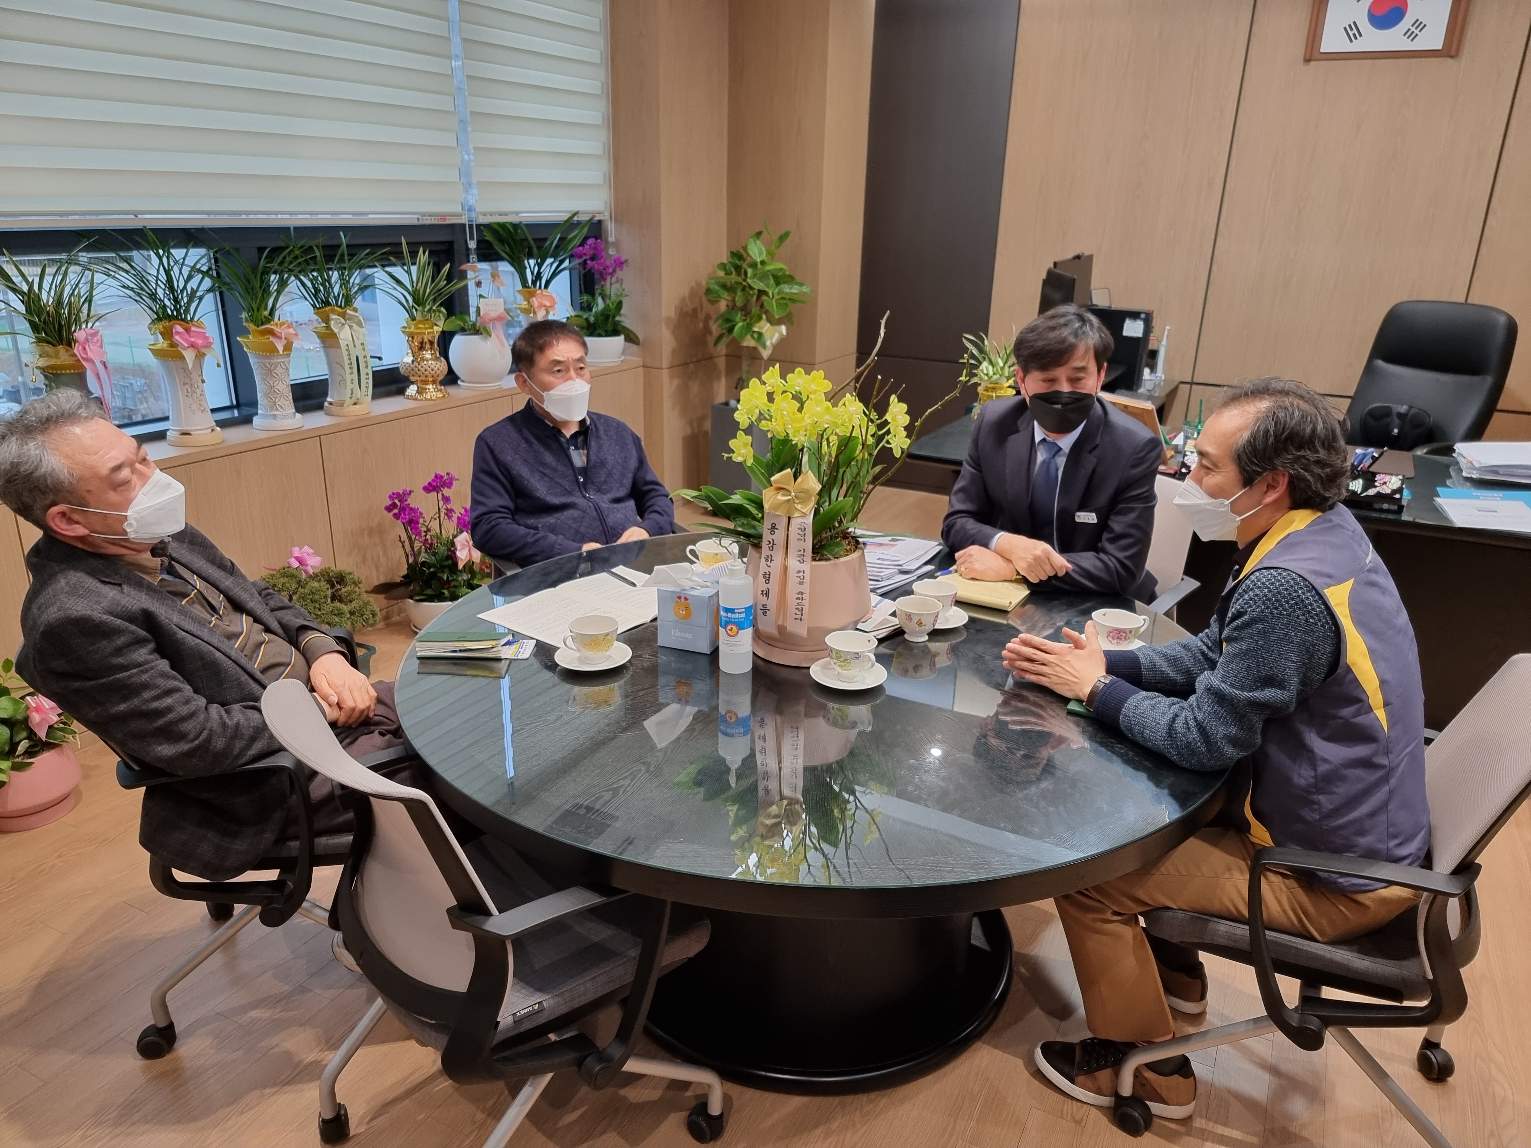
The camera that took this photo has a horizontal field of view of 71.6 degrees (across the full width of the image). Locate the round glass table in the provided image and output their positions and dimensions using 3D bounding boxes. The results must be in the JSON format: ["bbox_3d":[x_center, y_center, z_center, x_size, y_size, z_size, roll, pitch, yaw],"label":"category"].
[{"bbox_3d":[0.093,0.485,2.299,1.635,0.718,1.635,1,19,0],"label":"round glass table"}]

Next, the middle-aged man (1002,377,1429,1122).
[{"bbox_3d":[0.804,0.318,1.931,0.720,1.330,0.540,8,21,20],"label":"middle-aged man"}]

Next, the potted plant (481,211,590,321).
[{"bbox_3d":[-1.050,-1.255,4.826,0.440,0.665,0.480,11,21,26],"label":"potted plant"}]

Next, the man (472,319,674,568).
[{"bbox_3d":[-0.400,0.007,2.780,0.570,1.285,0.740,-12,23,-34],"label":"man"}]

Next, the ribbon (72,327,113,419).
[{"bbox_3d":[-1.865,-0.541,2.970,0.100,0.290,0.120,9,21,20],"label":"ribbon"}]

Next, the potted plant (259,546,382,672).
[{"bbox_3d":[-1.534,0.140,3.591,0.360,0.480,0.420,11,22,26],"label":"potted plant"}]

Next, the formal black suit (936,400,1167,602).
[{"bbox_3d":[0.713,-0.133,2.692,0.560,0.610,0.460,12,22,29],"label":"formal black suit"}]

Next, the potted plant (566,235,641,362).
[{"bbox_3d":[-0.827,-1.362,5.271,0.340,0.610,0.370,1,19,0],"label":"potted plant"}]

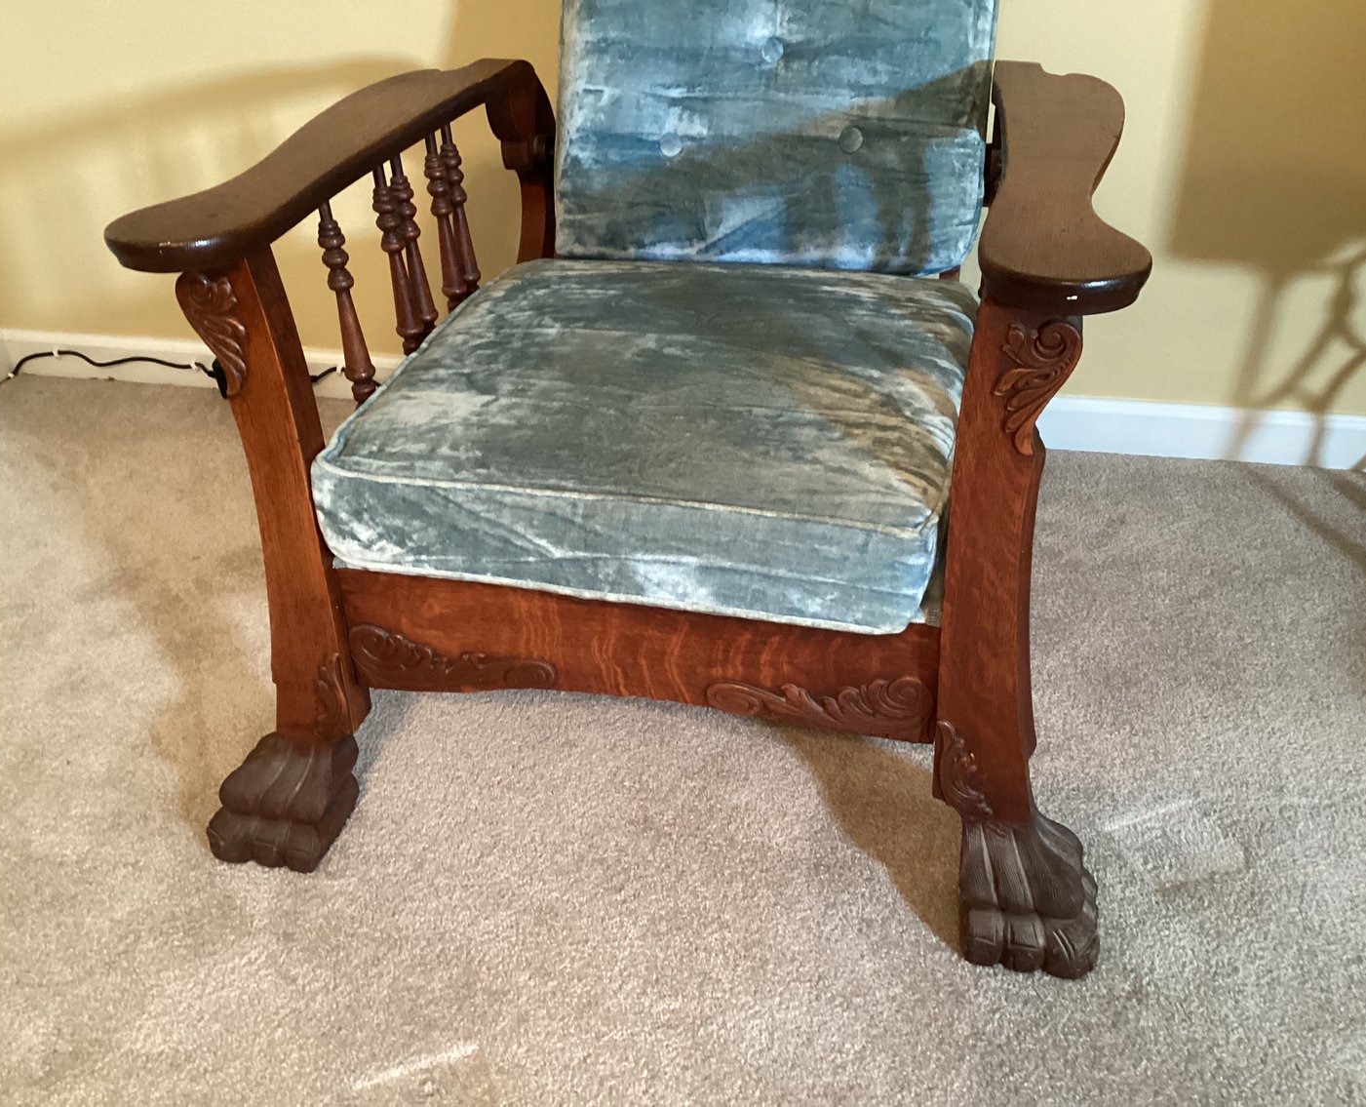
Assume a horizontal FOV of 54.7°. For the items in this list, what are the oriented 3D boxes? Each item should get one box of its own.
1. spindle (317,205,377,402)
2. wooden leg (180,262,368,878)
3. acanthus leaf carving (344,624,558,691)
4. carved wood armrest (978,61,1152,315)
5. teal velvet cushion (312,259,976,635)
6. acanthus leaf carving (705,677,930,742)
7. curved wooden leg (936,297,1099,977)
[{"bbox_3d":[-0.316,-0.213,1.248,0.032,0.250,0.032,5,35,11],"label":"spindle"},{"bbox_3d":[-0.388,0.023,1.176,0.150,0.582,0.125,5,32,11],"label":"wooden leg"},{"bbox_3d":[-0.209,0.099,1.207,0.196,0.071,0.011,5,32,11],"label":"acanthus leaf carving"},{"bbox_3d":[0.330,-0.351,1.164,0.126,0.027,0.701,5,32,11],"label":"carved wood armrest"},{"bbox_3d":[-0.001,-0.146,1.290,0.524,0.137,0.520,5,32,11],"label":"teal velvet cushion"},{"bbox_3d":[0.117,0.125,1.143,0.197,0.071,0.011,5,32,11],"label":"acanthus leaf carving"},{"bbox_3d":[0.284,0.078,1.044,0.150,0.582,0.125,5,32,11],"label":"curved wooden leg"}]

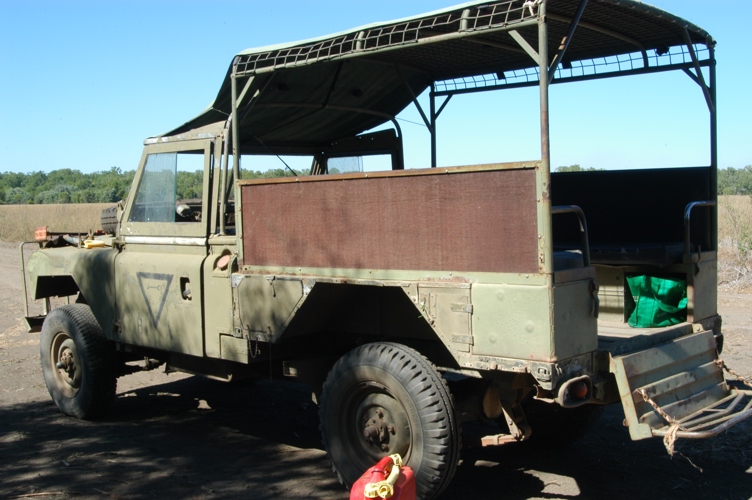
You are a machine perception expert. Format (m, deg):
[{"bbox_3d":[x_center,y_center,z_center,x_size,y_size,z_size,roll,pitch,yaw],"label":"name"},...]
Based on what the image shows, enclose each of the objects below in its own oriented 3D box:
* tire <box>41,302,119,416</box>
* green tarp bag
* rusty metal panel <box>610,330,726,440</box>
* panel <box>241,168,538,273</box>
[{"bbox_3d":[-2.069,0.765,6.113,0.778,0.778,0.202,2,4,41],"label":"tire"},{"bbox_3d":[1.424,0.261,4.434,0.293,0.263,0.212,-1,3,-5],"label":"green tarp bag"},{"bbox_3d":[1.362,0.577,3.981,0.061,0.323,1.050,-18,-9,40],"label":"rusty metal panel"},{"bbox_3d":[-0.029,-0.122,4.046,1.768,0.424,0.040,1,3,41],"label":"panel"}]

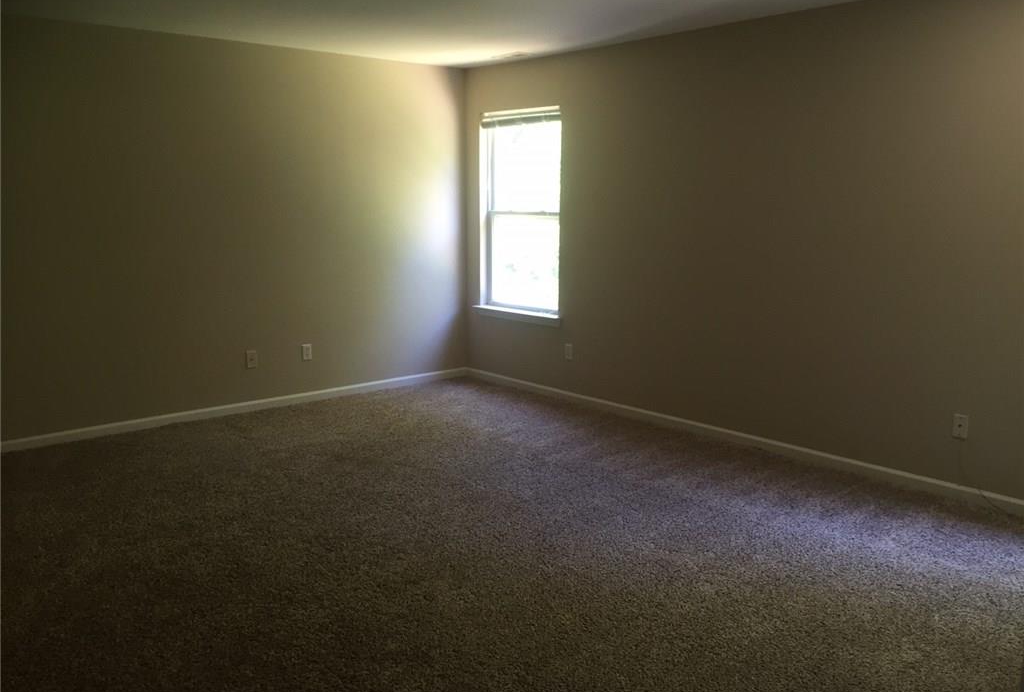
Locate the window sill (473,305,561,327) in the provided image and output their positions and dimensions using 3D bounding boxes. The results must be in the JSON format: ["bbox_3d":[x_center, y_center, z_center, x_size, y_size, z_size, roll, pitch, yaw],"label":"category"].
[{"bbox_3d":[0.051,-0.241,6.556,0.105,0.067,1.010,-8,13,-40],"label":"window sill"}]

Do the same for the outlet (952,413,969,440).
[{"bbox_3d":[2.170,0.396,4.153,0.010,0.115,0.071,-8,13,-40],"label":"outlet"}]

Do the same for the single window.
[{"bbox_3d":[0.081,-0.996,6.427,0.090,1.490,0.895,-8,13,-40],"label":"single window"}]

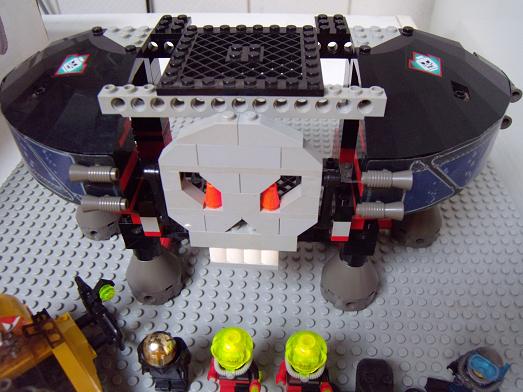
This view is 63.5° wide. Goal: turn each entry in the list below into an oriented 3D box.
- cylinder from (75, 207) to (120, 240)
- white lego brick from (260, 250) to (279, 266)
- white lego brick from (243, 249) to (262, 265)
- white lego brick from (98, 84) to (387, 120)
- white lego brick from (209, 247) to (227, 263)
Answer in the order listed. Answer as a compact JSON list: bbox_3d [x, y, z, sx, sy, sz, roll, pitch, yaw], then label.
[{"bbox_3d":[-0.108,0.009,0.283,0.032,0.027,0.032,1,41,3],"label":"cylinder"},{"bbox_3d":[0.004,0.026,0.200,0.008,0.010,0.008,1,42,3],"label":"white lego brick"},{"bbox_3d":[-0.004,0.026,0.201,0.008,0.010,0.008,1,42,3],"label":"white lego brick"},{"bbox_3d":[-0.008,-0.038,0.167,0.112,0.011,0.008,1,41,3],"label":"white lego brick"},{"bbox_3d":[-0.020,0.026,0.202,0.008,0.010,0.008,1,41,3],"label":"white lego brick"}]

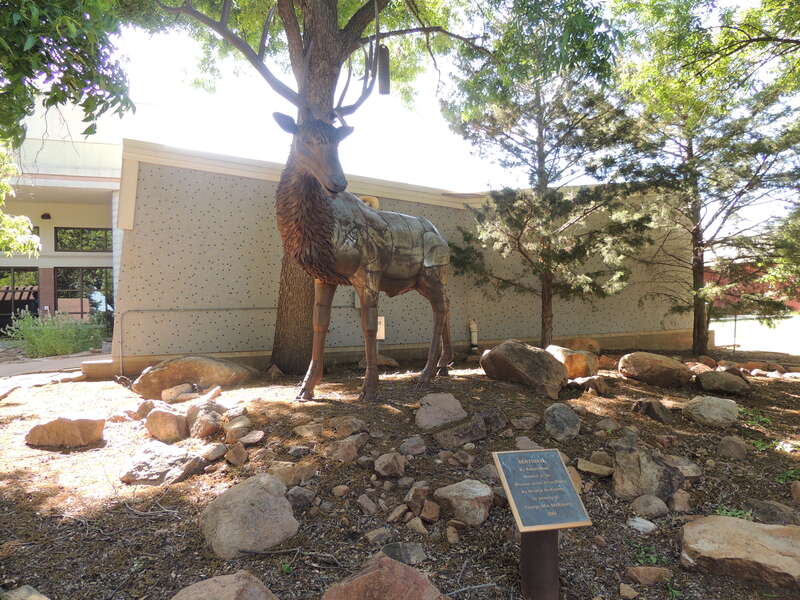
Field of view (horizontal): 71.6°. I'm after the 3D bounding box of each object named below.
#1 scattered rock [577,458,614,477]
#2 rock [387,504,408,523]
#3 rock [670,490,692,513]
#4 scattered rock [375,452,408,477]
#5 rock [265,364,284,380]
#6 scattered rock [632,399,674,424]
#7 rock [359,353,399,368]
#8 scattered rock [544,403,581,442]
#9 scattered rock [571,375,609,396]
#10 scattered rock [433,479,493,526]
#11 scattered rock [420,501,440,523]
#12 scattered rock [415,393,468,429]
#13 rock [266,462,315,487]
[{"bbox_3d":[1.347,1.160,3.841,0.249,0.098,0.150,0,0,0],"label":"scattered rock"},{"bbox_3d":[-0.015,1.282,3.330,0.132,0.085,0.100,0,0,0],"label":"rock"},{"bbox_3d":[1.791,1.282,3.530,0.135,0.130,0.120,-2,-2,27],"label":"rock"},{"bbox_3d":[-0.062,1.071,3.611,0.208,0.146,0.167,0,0,-1],"label":"scattered rock"},{"bbox_3d":[-1.349,0.780,5.965,0.215,0.170,0.161,0,0,-13],"label":"rock"},{"bbox_3d":[2.123,0.934,4.646,0.352,0.191,0.246,0,0,0],"label":"scattered rock"},{"bbox_3d":[-0.300,0.844,7.734,0.558,0.201,0.390,0,0,0],"label":"rock"},{"bbox_3d":[1.227,0.925,4.189,0.272,0.260,0.220,0,0,16],"label":"scattered rock"},{"bbox_3d":[1.999,0.902,5.850,0.380,0.200,0.300,-2,-2,19],"label":"scattered rock"},{"bbox_3d":[0.398,1.289,3.530,0.370,0.270,0.300,-1,-2,6],"label":"scattered rock"},{"bbox_3d":[0.183,1.271,3.333,0.120,0.110,0.110,0,0,3],"label":"scattered rock"},{"bbox_3d":[0.352,0.969,4.820,0.430,0.280,0.320,-1,-2,4],"label":"scattered rock"},{"bbox_3d":[-0.773,1.235,3.950,0.350,0.150,0.240,-1,-2,-11],"label":"rock"}]

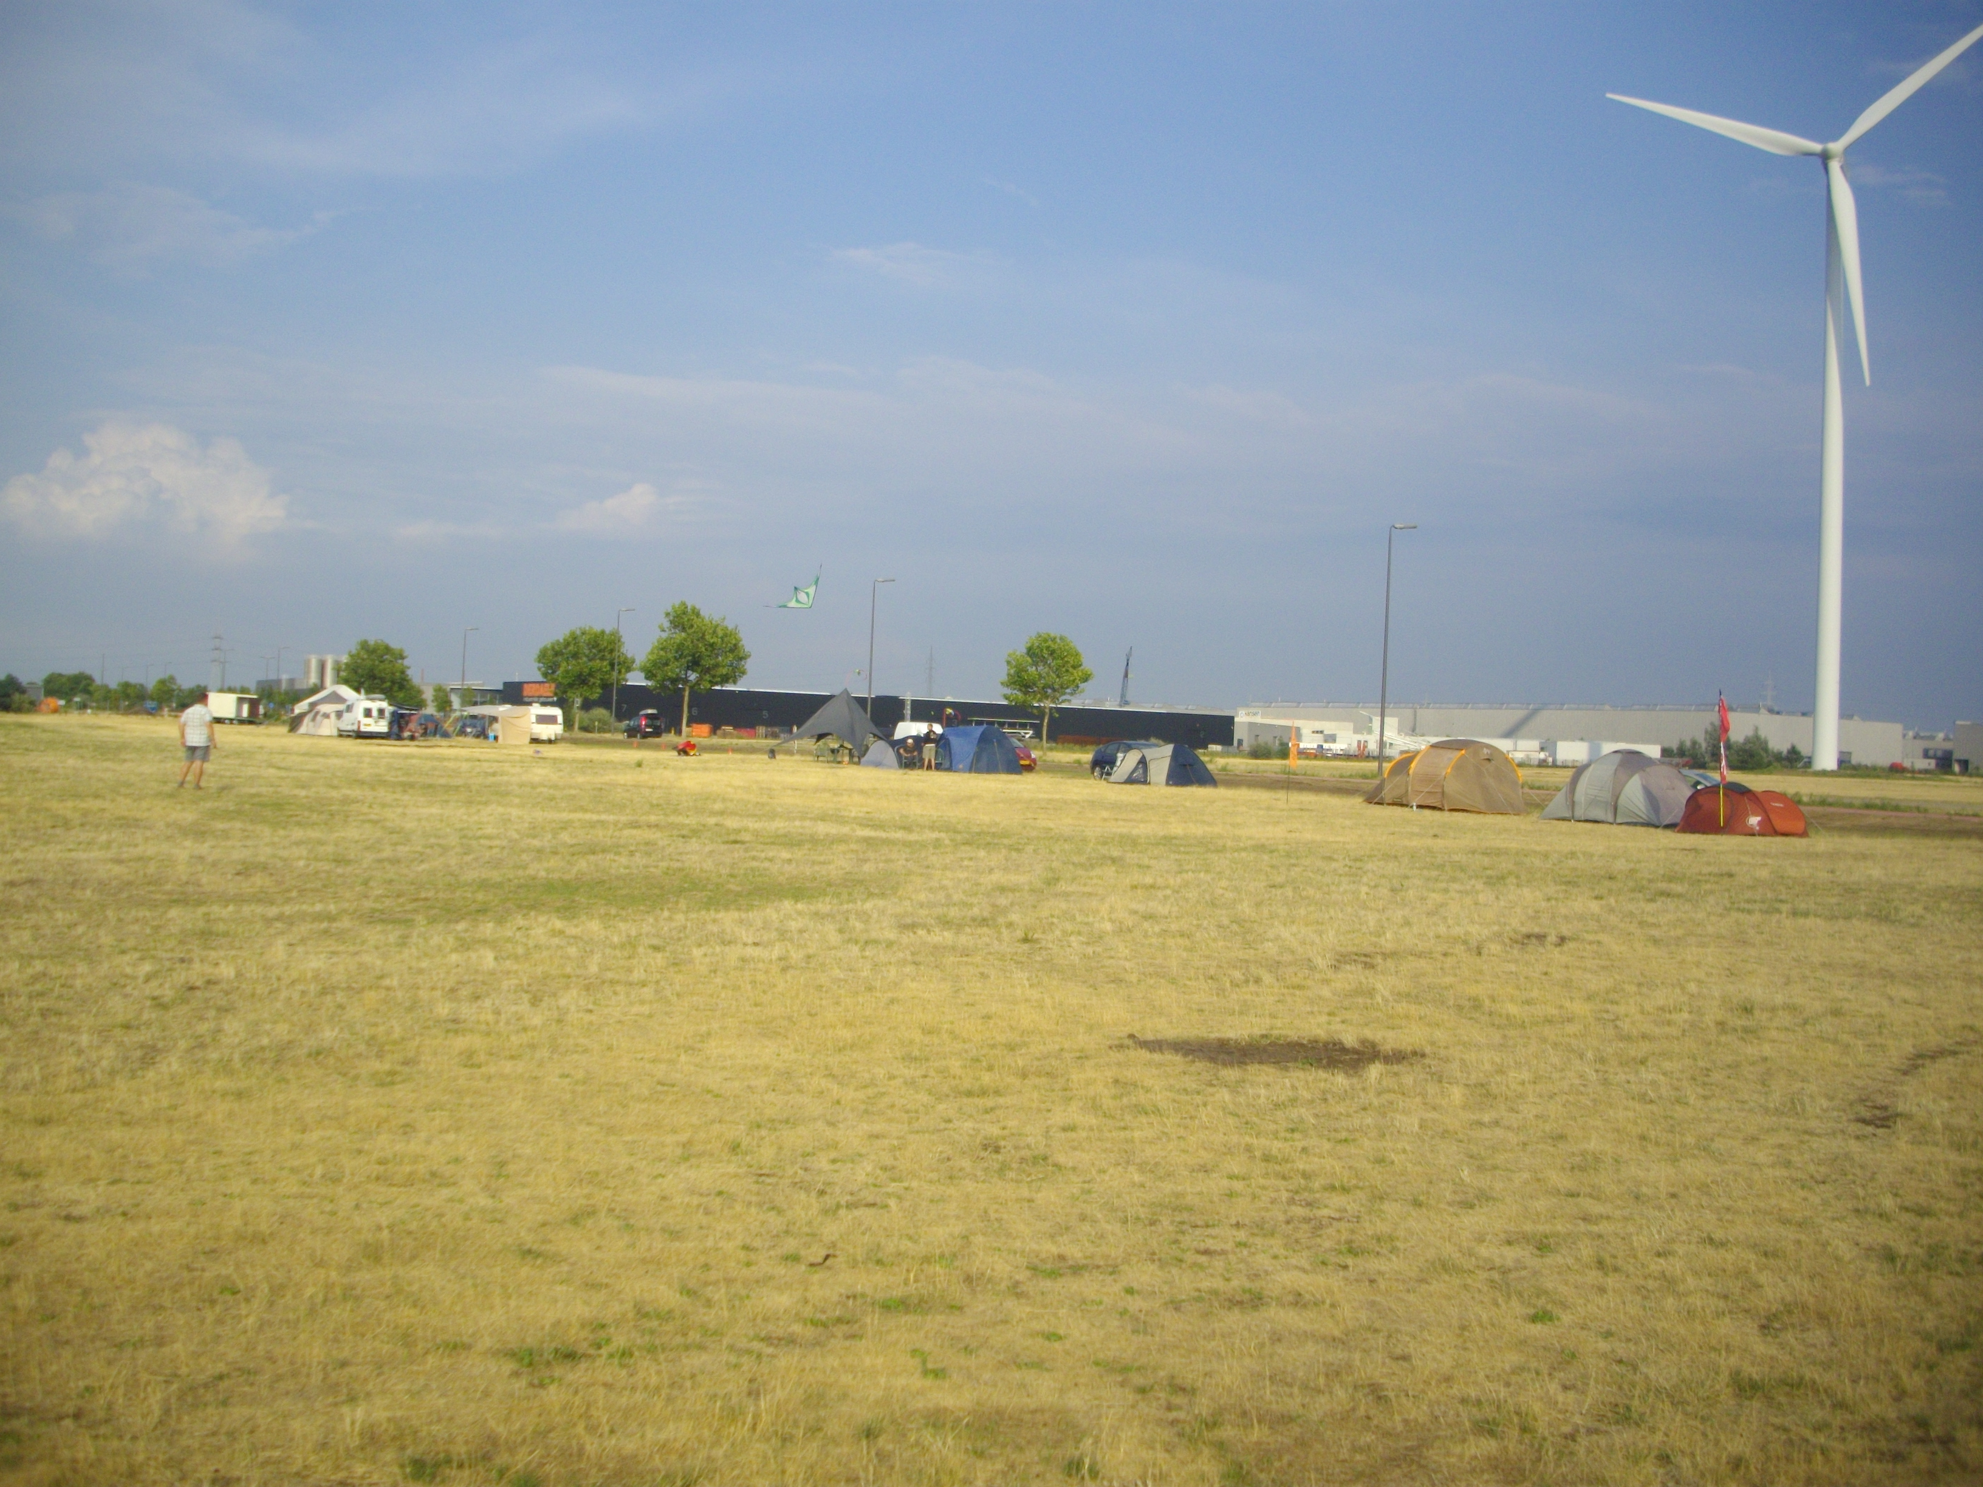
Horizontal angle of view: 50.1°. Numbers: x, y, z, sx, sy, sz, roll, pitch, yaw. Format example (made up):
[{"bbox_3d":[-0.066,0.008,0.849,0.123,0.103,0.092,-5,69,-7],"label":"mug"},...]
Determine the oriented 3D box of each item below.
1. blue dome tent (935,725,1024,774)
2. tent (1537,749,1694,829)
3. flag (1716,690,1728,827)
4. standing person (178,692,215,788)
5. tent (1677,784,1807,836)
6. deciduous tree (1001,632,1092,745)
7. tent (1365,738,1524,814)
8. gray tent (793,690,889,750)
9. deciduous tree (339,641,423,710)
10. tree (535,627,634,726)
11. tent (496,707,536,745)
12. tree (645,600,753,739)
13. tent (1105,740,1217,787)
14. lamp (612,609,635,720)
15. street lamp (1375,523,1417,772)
[{"bbox_3d":[-0.422,0.271,82.500,3.000,1.830,2.500,2,0,-22],"label":"blue dome tent"},{"bbox_3d":[14.759,1.056,49.800,2.200,1.720,3.700,2,0,-20],"label":"tent"},{"bbox_3d":[14.631,0.373,42.500,0.260,2.827,0.150,2,0,0],"label":"flag"},{"bbox_3d":[-14.787,-0.043,39.400,0.620,1.780,0.420,2,0,-10],"label":"standing person"},{"bbox_3d":[15.881,1.392,44.800,2.500,1.070,1.700,2,0,6],"label":"tent"},{"bbox_3d":[3.157,-2.807,120.000,5.100,6.800,5.100,2,0,0],"label":"deciduous tree"},{"bbox_3d":[11.929,0.820,55.800,2.500,1.884,4.700,2,0,-17],"label":"tent"},{"bbox_3d":[-6.630,-0.773,94.000,4.900,3.195,4.900,2,0,21],"label":"gray tent"},{"bbox_3d":[-66.894,-6.867,232.000,9.000,9.157,9.000,2,0,0],"label":"deciduous tree"},{"bbox_3d":[-36.207,-5.702,188.000,8.600,9.344,8.600,2,0,0],"label":"tree"},{"bbox_3d":[-31.015,-1.109,138.000,2.350,2.350,2.700,2,0,6],"label":"tent"},{"bbox_3d":[-22.674,-5.624,162.000,8.100,10.420,8.100,2,0,0],"label":"tree"},{"bbox_3d":[6.002,0.704,75.000,3.400,1.573,2.400,2,0,-22],"label":"tent"},{"bbox_3d":[-27.715,-5.496,160.000,1.400,9.600,0.350,2,0,-30],"label":"lamp"},{"bbox_3d":[16.277,-3.743,85.000,1.400,10.033,0.300,2,0,-28],"label":"street lamp"}]

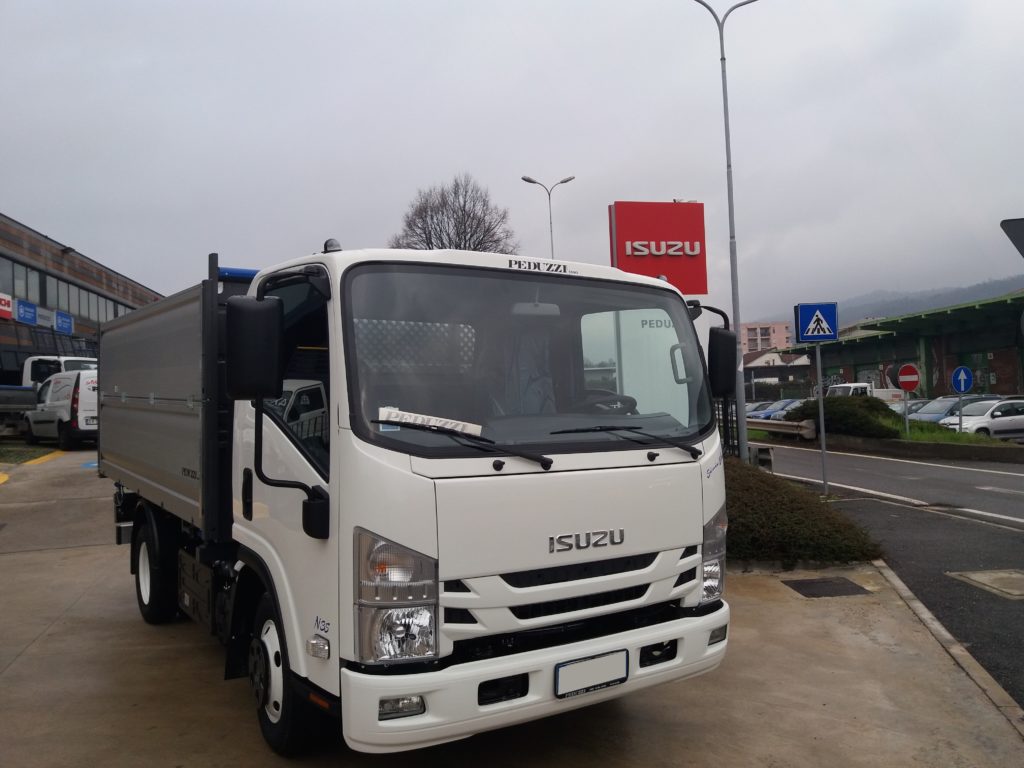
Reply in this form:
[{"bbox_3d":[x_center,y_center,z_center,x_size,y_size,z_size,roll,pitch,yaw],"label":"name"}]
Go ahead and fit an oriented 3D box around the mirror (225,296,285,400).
[{"bbox_3d":[-0.933,-0.129,2.979,0.210,0.375,0.100,1,-1,-15],"label":"mirror"}]

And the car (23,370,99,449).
[{"bbox_3d":[-10.780,0.640,20.900,4.050,1.820,1.830,-1,-1,45],"label":"car"}]

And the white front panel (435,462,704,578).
[{"bbox_3d":[0.312,0.536,3.353,1.380,0.380,0.110,1,-1,-35],"label":"white front panel"}]

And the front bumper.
[{"bbox_3d":[0.251,1.135,3.370,1.912,0.294,0.268,0,-1,-34],"label":"front bumper"}]

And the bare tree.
[{"bbox_3d":[-2.730,-4.000,40.000,7.200,12.000,7.200,-2,-1,0],"label":"bare tree"}]

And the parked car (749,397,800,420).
[{"bbox_3d":[16.767,1.862,50.022,4.000,1.530,1.720,-2,-2,-10],"label":"parked car"}]

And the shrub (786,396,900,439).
[{"bbox_3d":[12.800,1.275,32.000,3.700,1.550,4.000,-2,-2,0],"label":"shrub"}]

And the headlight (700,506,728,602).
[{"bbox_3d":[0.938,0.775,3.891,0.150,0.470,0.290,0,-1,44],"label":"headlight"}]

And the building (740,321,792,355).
[{"bbox_3d":[71.300,-6.000,233.000,14.500,22.000,13.000,-2,-1,10],"label":"building"}]

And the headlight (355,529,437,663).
[{"bbox_3d":[-0.407,0.740,2.934,0.258,0.476,0.186,0,-1,-34],"label":"headlight"}]

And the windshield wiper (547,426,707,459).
[{"bbox_3d":[0.500,0.254,3.542,0.835,0.151,0.104,0,-1,-34],"label":"windshield wiper"}]

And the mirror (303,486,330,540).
[{"bbox_3d":[-0.732,0.495,3.121,0.090,0.205,0.110,1,-1,-15],"label":"mirror"}]

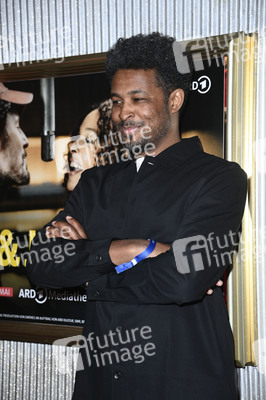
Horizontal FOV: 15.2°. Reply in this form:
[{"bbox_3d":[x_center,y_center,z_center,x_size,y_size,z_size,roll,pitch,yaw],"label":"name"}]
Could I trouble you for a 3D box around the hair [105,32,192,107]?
[{"bbox_3d":[0.038,-0.323,2.480,0.200,0.185,0.235,-3,1,37],"label":"hair"}]

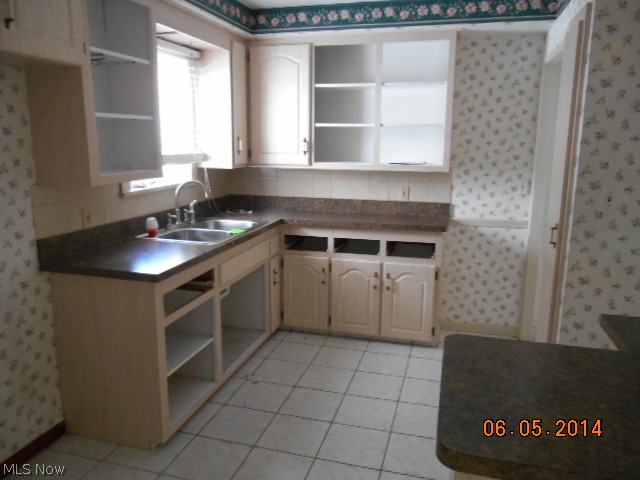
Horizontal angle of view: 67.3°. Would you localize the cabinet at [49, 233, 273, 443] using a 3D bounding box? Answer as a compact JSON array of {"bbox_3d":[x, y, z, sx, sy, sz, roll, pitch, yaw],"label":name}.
[{"bbox_3d":[-0.790,0.426,3.053,0.598,0.861,1.613,3,12,16],"label":"cabinet"}]

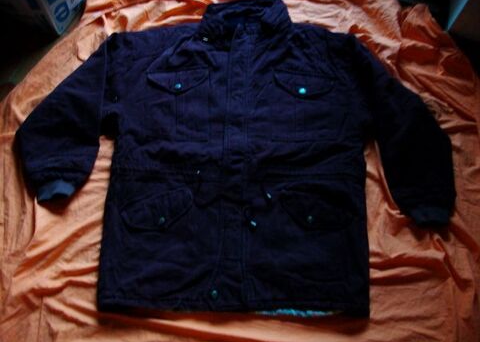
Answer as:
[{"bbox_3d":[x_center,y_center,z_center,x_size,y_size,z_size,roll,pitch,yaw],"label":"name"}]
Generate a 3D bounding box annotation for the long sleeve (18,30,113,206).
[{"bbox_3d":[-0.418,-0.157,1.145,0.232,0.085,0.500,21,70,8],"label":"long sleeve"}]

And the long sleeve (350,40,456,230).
[{"bbox_3d":[0.419,-0.137,1.137,0.193,0.085,0.555,-11,69,-4],"label":"long sleeve"}]

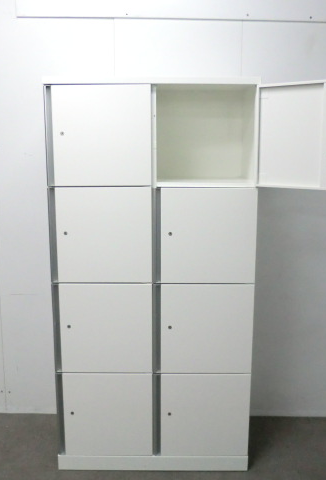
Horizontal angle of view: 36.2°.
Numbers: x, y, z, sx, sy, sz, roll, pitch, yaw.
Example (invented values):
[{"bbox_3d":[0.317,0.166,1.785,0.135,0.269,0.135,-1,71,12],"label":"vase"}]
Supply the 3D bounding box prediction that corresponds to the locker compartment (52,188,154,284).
[{"bbox_3d":[-0.263,-0.056,2.400,0.440,0.421,0.450,0,10,0],"label":"locker compartment"}]

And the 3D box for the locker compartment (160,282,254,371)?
[{"bbox_3d":[0.186,0.364,2.469,0.425,0.419,0.450,0,10,0],"label":"locker compartment"}]

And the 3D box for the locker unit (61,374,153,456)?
[{"bbox_3d":[-0.263,0.776,2.542,0.440,0.409,0.450,0,10,0],"label":"locker unit"}]

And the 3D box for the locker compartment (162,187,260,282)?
[{"bbox_3d":[0.186,-0.055,2.398,0.425,0.421,0.450,0,10,0],"label":"locker compartment"}]

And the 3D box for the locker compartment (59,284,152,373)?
[{"bbox_3d":[-0.263,0.363,2.472,0.440,0.419,0.450,0,10,0],"label":"locker compartment"}]

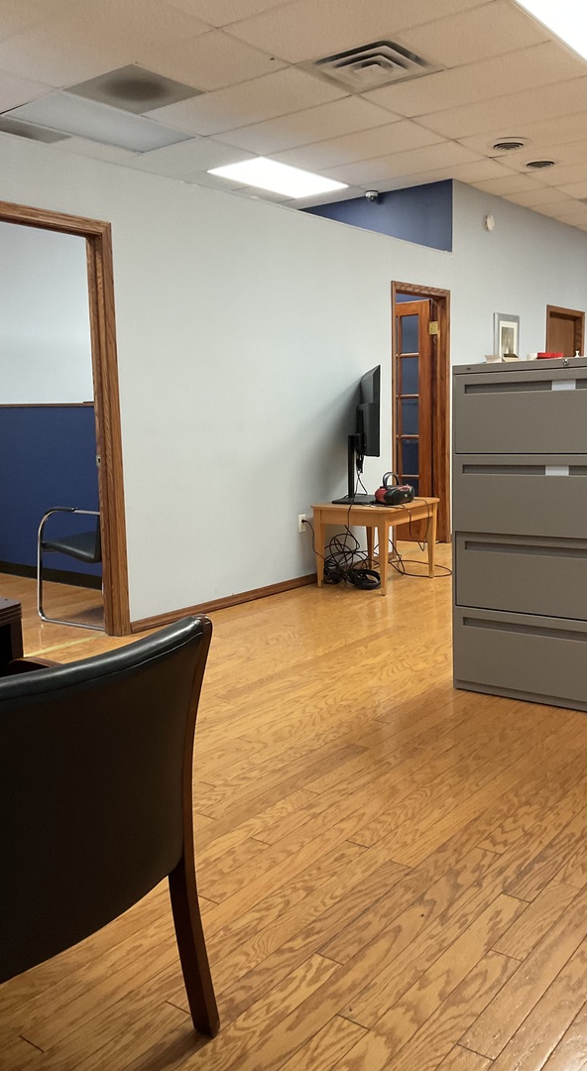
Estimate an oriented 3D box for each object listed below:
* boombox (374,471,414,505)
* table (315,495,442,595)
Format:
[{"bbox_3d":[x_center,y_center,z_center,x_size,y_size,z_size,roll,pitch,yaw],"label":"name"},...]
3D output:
[{"bbox_3d":[0.679,-0.321,6.013,0.170,0.205,0.260,6,11,42],"label":"boombox"},{"bbox_3d":[0.569,0.052,6.083,0.569,0.546,0.756,4,9,35],"label":"table"}]

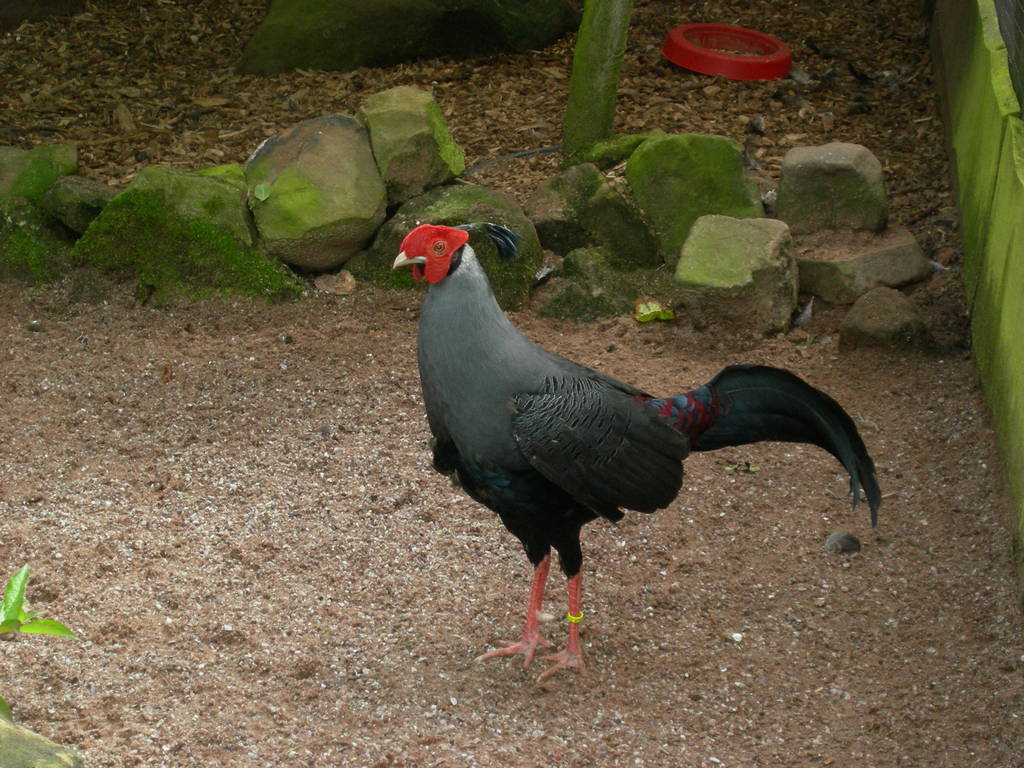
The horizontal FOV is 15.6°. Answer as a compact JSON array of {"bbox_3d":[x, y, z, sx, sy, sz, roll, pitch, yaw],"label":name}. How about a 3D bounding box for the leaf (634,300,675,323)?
[{"bbox_3d":[0.188,-0.097,4.913,0.050,0.022,0.040,0,20,0],"label":"leaf"}]

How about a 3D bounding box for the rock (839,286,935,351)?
[{"bbox_3d":[0.487,-0.092,4.851,0.123,0.065,0.120,0,20,0],"label":"rock"}]

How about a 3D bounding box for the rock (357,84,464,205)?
[{"bbox_3d":[-0.142,-0.341,5.250,0.145,0.150,0.140,0,20,0],"label":"rock"}]

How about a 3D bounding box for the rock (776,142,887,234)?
[{"bbox_3d":[0.440,-0.270,5.127,0.150,0.115,0.120,0,20,0],"label":"rock"}]

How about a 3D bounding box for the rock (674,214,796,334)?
[{"bbox_3d":[0.294,-0.145,4.912,0.152,0.120,0.155,-3,20,-9],"label":"rock"}]

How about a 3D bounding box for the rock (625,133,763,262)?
[{"bbox_3d":[0.251,-0.261,5.152,0.190,0.175,0.130,0,20,0],"label":"rock"}]

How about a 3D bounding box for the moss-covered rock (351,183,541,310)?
[{"bbox_3d":[-0.089,-0.194,5.016,0.250,0.140,0.190,0,20,0],"label":"moss-covered rock"}]

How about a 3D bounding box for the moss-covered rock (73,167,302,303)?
[{"bbox_3d":[-0.439,-0.210,5.042,0.300,0.160,0.200,0,20,0],"label":"moss-covered rock"}]

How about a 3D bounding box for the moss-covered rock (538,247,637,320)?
[{"bbox_3d":[0.101,-0.139,4.962,0.128,0.080,0.130,0,20,0],"label":"moss-covered rock"}]

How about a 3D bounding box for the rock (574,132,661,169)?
[{"bbox_3d":[0.150,-0.338,5.358,0.125,0.050,0.090,0,20,0],"label":"rock"}]

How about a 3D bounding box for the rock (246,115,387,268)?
[{"bbox_3d":[-0.272,-0.271,5.159,0.192,0.200,0.170,0,20,0],"label":"rock"}]

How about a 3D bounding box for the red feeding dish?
[{"bbox_3d":[0.341,-0.533,5.893,0.205,0.032,0.205,8,20,-3],"label":"red feeding dish"}]

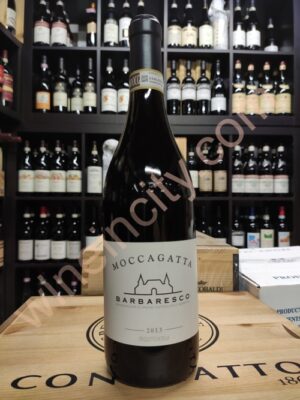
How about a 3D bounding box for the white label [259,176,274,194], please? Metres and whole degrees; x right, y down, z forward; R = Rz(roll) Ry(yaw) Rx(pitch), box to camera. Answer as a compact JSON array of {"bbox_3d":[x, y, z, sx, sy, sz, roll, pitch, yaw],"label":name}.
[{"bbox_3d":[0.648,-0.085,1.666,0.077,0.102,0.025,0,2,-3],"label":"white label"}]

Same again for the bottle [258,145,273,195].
[{"bbox_3d":[0.640,-0.159,1.653,0.079,0.290,0.079,0,0,-2],"label":"bottle"}]

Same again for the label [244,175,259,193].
[{"bbox_3d":[0.561,-0.086,1.626,0.078,0.099,0.030,0,0,-3],"label":"label"}]

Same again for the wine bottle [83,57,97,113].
[{"bbox_3d":[-0.324,-0.613,1.629,0.075,0.310,0.075,0,2,-3],"label":"wine bottle"}]

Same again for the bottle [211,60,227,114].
[{"bbox_3d":[0.376,-0.605,1.640,0.082,0.299,0.082,0,0,-3],"label":"bottle"}]

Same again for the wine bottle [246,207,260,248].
[{"bbox_3d":[0.566,0.185,1.653,0.077,0.299,0.077,0,0,-2],"label":"wine bottle"}]

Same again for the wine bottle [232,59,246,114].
[{"bbox_3d":[0.488,-0.615,1.657,0.080,0.309,0.080,0,0,-2],"label":"wine bottle"}]

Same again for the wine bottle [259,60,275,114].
[{"bbox_3d":[0.648,-0.612,1.665,0.080,0.306,0.080,0,0,-2],"label":"wine bottle"}]

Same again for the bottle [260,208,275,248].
[{"bbox_3d":[0.644,0.189,1.656,0.078,0.295,0.078,0,0,-2],"label":"bottle"}]

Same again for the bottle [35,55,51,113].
[{"bbox_3d":[-0.574,-0.617,1.619,0.079,0.318,0.079,0,2,-3],"label":"bottle"}]

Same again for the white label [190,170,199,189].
[{"bbox_3d":[0.235,-0.112,1.667,0.072,0.100,0.025,0,-1,-3],"label":"white label"}]

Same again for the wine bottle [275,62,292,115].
[{"bbox_3d":[0.730,-0.612,1.652,0.081,0.312,0.081,0,0,-2],"label":"wine bottle"}]

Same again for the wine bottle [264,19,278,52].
[{"bbox_3d":[0.747,-0.965,1.848,0.079,0.305,0.079,0,2,-3],"label":"wine bottle"}]

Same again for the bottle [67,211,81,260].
[{"bbox_3d":[-0.418,0.193,1.650,0.078,0.300,0.078,0,-1,-3],"label":"bottle"}]

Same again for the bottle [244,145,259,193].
[{"bbox_3d":[0.564,-0.159,1.650,0.079,0.285,0.079,0,0,-3],"label":"bottle"}]

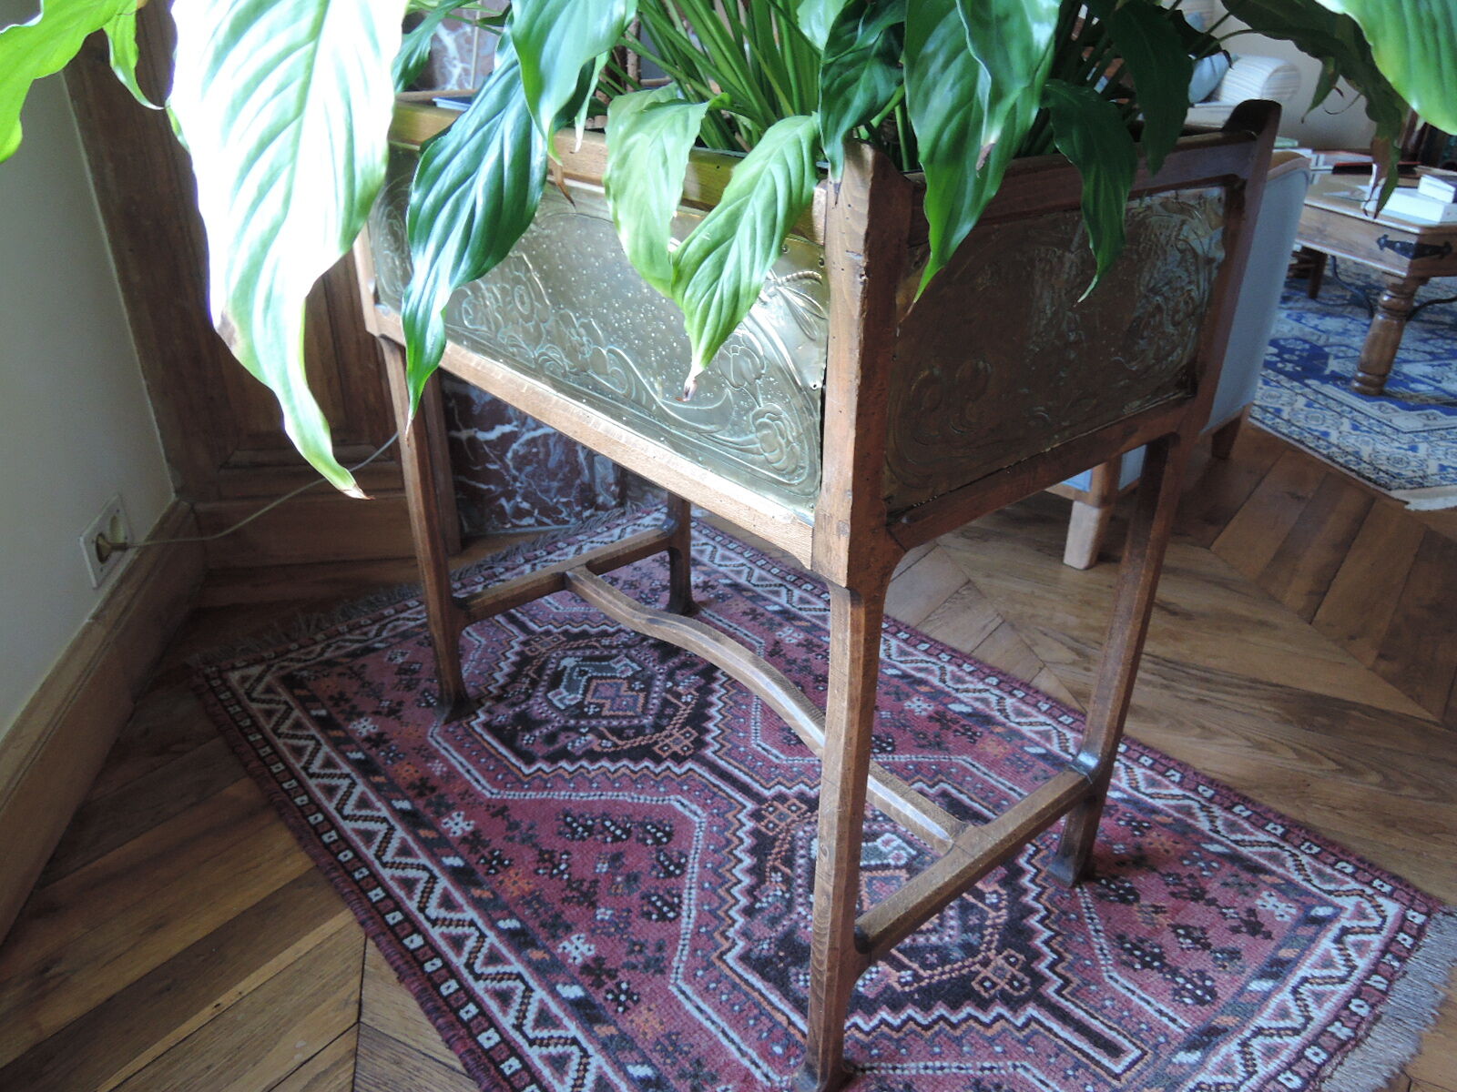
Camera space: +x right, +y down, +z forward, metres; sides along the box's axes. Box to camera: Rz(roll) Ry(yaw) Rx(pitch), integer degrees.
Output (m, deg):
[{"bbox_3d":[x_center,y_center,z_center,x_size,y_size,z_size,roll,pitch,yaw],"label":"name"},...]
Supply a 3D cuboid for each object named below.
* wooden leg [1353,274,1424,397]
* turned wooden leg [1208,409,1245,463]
[{"bbox_3d":[1.725,-0.552,2.644,0.087,0.308,0.087,-7,29,-13],"label":"wooden leg"},{"bbox_3d":[1.158,-0.268,2.334,0.043,0.118,0.046,24,36,37],"label":"turned wooden leg"}]

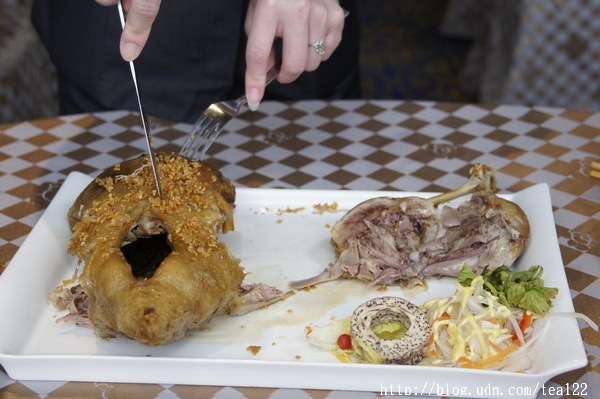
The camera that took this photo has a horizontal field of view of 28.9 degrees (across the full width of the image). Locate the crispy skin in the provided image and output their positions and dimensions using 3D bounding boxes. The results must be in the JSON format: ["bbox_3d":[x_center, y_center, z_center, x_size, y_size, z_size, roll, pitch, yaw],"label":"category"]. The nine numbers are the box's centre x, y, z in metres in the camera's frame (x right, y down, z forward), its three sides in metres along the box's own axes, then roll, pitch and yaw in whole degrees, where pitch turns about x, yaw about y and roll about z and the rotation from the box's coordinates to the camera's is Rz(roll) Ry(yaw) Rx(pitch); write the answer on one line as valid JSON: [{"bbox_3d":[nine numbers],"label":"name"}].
[{"bbox_3d":[-0.107,0.025,0.866,0.127,0.071,0.194,-4,27,-5],"label":"crispy skin"}]

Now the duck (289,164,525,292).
[{"bbox_3d":[0.085,0.020,0.894,0.178,0.051,0.105,-2,27,0],"label":"duck"}]

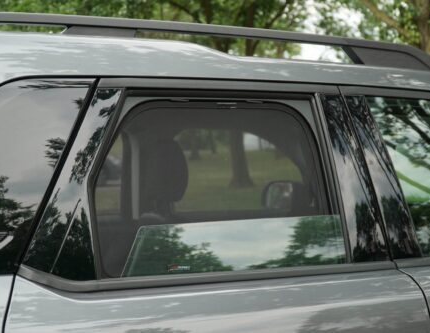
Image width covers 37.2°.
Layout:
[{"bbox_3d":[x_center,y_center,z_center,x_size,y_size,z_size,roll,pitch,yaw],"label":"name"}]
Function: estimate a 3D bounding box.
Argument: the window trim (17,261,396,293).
[{"bbox_3d":[0.029,0.244,1.545,0.964,0.069,0.042,-1,2,-20],"label":"window trim"}]

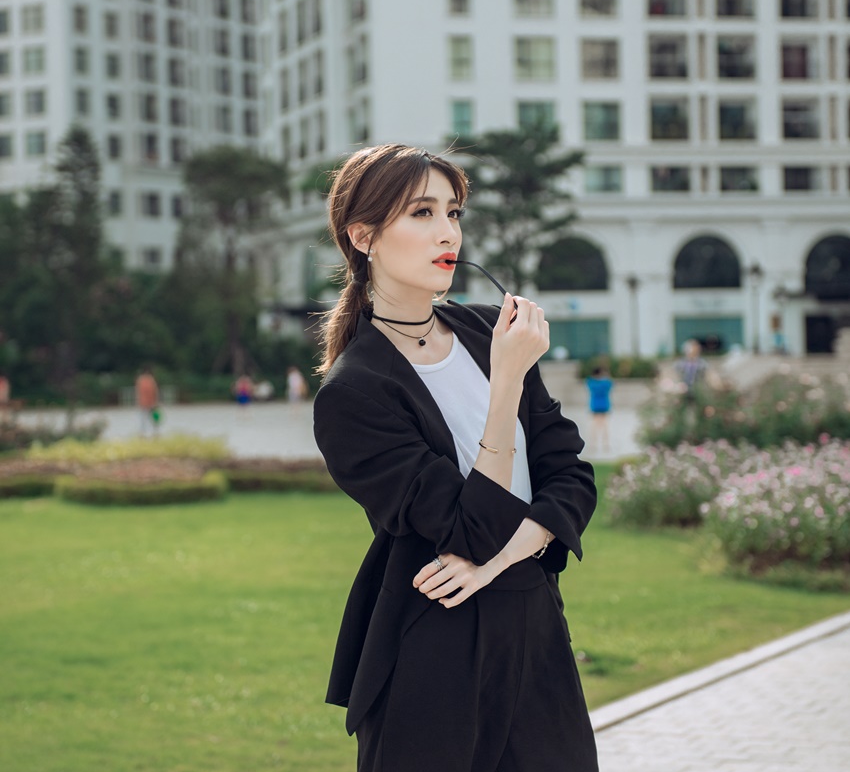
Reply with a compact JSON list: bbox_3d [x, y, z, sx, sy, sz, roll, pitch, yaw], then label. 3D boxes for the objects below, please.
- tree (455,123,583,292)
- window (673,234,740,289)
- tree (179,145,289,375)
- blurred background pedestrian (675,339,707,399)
[{"bbox_3d":[3.705,-5.784,102.000,5.640,10.050,5.350,-1,0,0],"label":"tree"},{"bbox_3d":[13.975,-6.131,123.000,3.450,2.700,0.350,-1,0,-13],"label":"window"},{"bbox_3d":[-8.502,-5.261,110.000,4.880,10.830,4.790,-1,0,0],"label":"tree"},{"bbox_3d":[4.233,0.128,39.500,0.520,1.730,0.360,-1,0,-27],"label":"blurred background pedestrian"}]

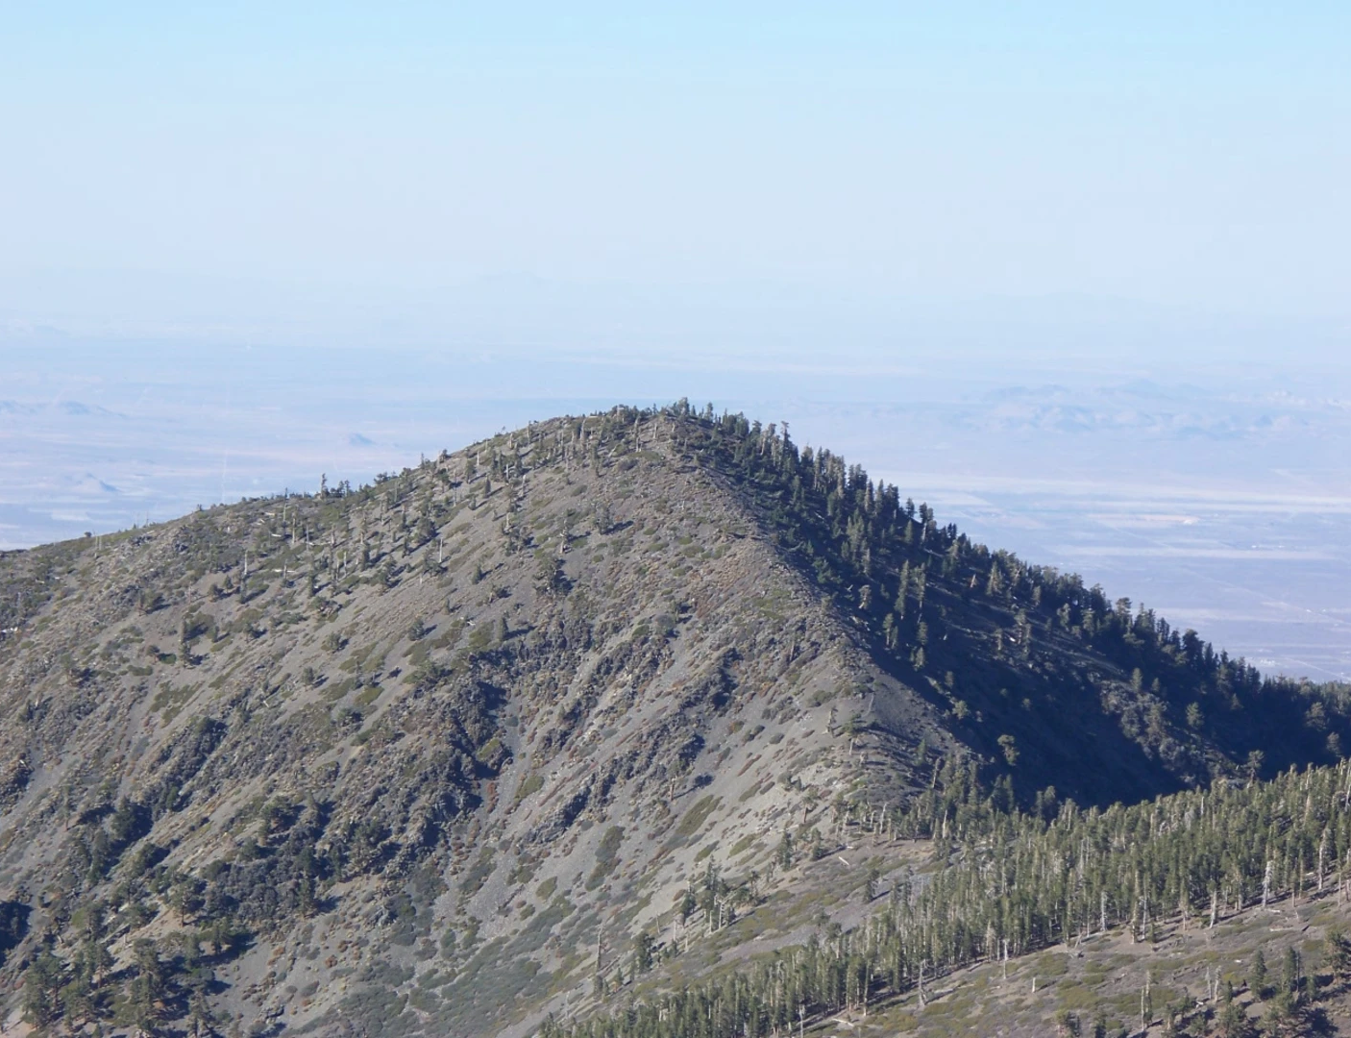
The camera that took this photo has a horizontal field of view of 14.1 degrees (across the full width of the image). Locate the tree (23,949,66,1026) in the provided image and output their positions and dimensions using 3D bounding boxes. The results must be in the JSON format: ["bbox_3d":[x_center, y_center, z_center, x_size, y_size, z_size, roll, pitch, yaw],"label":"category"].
[{"bbox_3d":[-339.787,252.438,2950.000,22.594,40.297,21.662,0,3,0],"label":"tree"}]

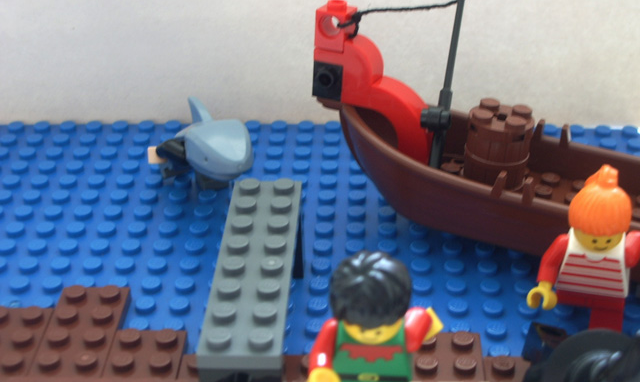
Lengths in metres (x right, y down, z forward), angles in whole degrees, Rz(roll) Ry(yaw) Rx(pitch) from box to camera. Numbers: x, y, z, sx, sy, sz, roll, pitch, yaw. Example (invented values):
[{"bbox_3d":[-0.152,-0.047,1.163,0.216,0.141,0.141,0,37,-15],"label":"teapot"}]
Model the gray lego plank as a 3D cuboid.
[{"bbox_3d":[-0.014,0.015,0.242,0.016,0.005,0.064,0,31,3],"label":"gray lego plank"}]

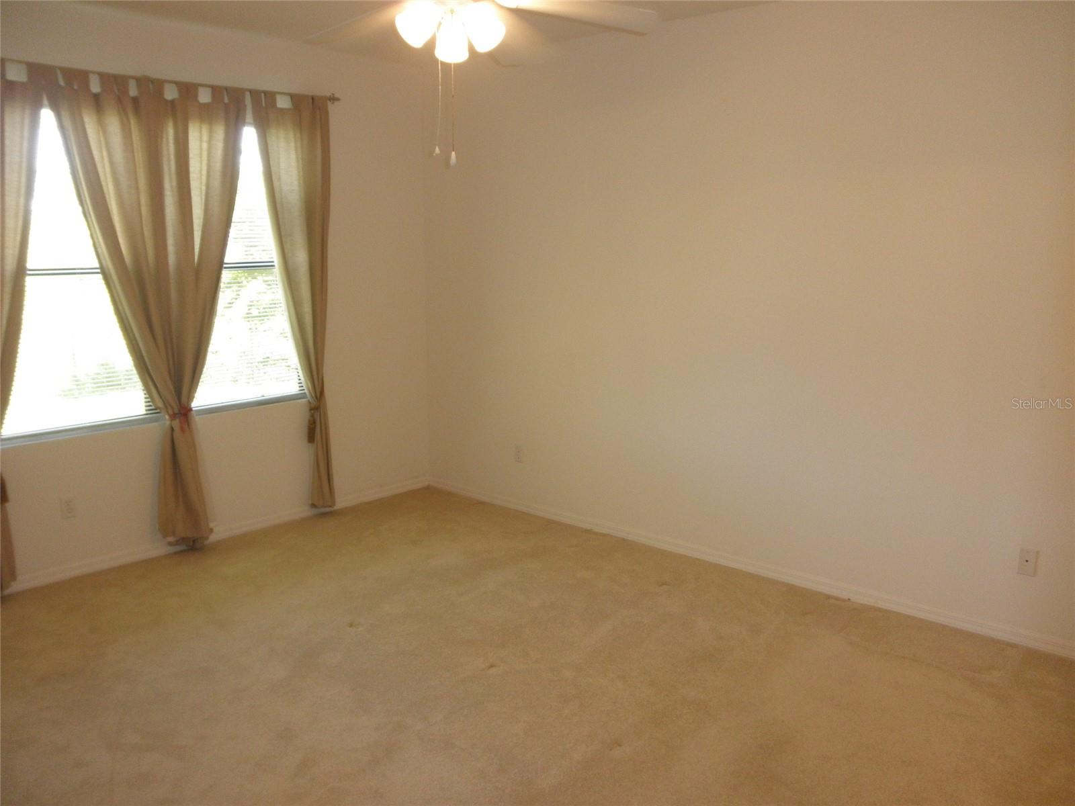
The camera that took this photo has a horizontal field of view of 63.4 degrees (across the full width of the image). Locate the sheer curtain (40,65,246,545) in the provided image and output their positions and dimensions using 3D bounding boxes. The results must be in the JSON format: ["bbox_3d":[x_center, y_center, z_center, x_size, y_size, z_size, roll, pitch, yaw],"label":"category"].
[{"bbox_3d":[-1.862,-0.399,4.444,0.160,2.410,0.985,9,14,41],"label":"sheer curtain"}]

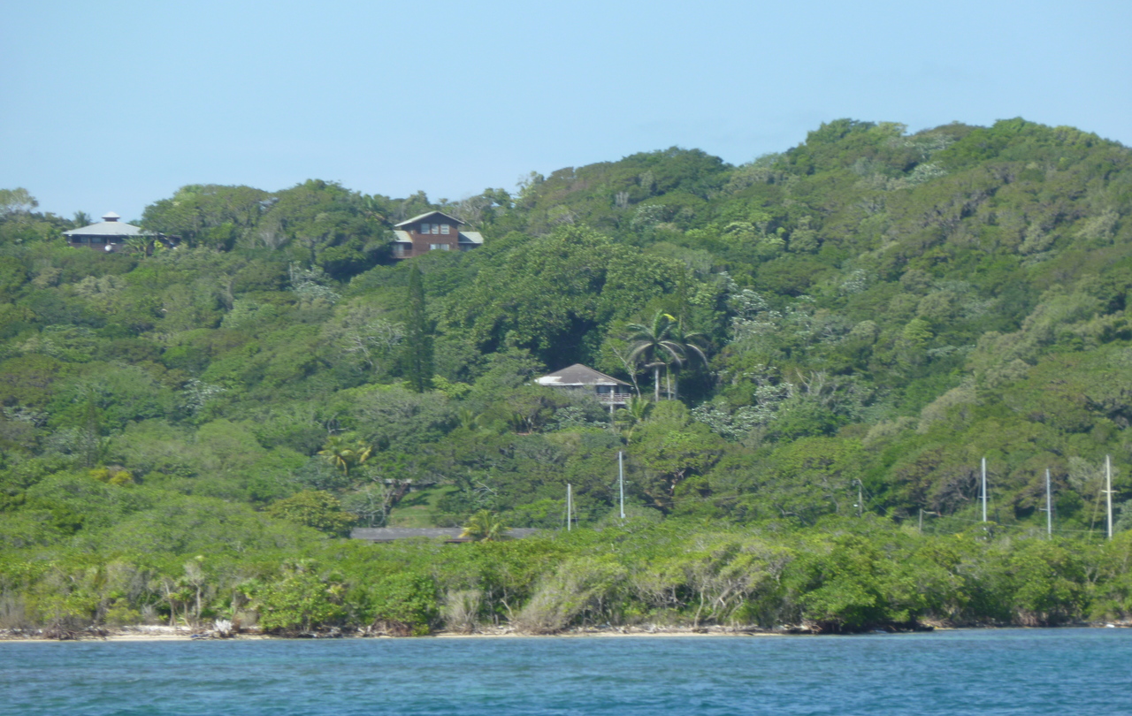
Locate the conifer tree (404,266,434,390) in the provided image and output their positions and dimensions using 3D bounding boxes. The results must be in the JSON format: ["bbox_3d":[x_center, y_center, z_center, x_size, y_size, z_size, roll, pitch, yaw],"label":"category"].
[{"bbox_3d":[-19.066,-3.462,849.671,4.100,17.800,4.100,0,-2,0],"label":"conifer tree"}]

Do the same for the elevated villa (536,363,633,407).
[{"bbox_3d":[2.443,3.779,831.887,10.800,6.100,10.400,-1,-2,10],"label":"elevated villa"}]

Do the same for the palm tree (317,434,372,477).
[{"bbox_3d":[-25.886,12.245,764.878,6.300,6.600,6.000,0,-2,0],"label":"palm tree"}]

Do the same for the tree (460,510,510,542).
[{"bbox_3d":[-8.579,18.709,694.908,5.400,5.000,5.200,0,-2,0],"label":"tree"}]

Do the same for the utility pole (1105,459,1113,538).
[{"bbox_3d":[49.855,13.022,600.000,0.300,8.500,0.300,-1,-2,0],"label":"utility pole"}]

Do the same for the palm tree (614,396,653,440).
[{"bbox_3d":[8.455,7.781,814.885,5.000,6.200,5.000,0,-2,0],"label":"palm tree"}]

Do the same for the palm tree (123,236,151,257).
[{"bbox_3d":[-59.275,-15.100,904.932,3.800,3.700,3.600,0,-2,0],"label":"palm tree"}]

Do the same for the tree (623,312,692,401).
[{"bbox_3d":[11.735,0.281,834.774,8.800,12.200,8.600,0,-2,0],"label":"tree"}]

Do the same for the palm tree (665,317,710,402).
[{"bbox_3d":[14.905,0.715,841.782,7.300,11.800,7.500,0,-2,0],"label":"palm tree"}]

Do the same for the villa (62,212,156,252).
[{"bbox_3d":[-64.203,-17.603,924.885,13.800,6.200,12.800,0,-2,-6],"label":"villa"}]

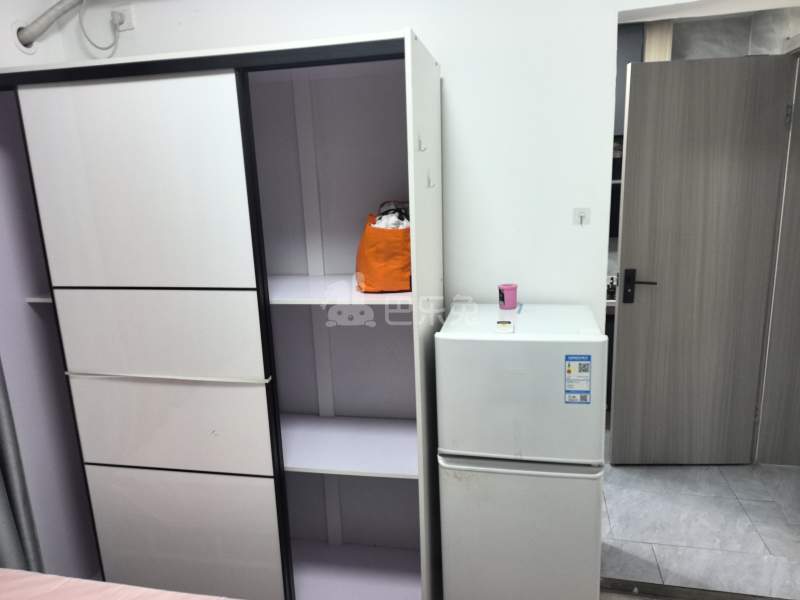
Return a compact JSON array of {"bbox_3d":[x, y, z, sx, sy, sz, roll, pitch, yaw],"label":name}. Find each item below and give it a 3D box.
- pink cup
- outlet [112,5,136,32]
[{"bbox_3d":[0.360,-0.011,1.845,0.065,0.077,0.065,0,13,12],"label":"pink cup"},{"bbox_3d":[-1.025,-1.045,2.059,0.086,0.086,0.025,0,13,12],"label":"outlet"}]

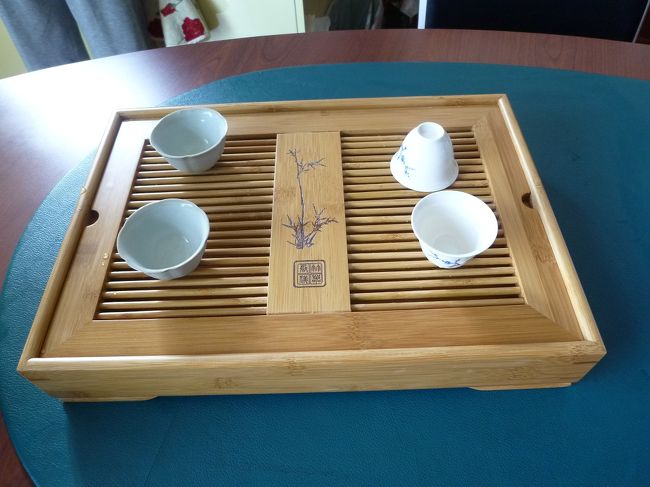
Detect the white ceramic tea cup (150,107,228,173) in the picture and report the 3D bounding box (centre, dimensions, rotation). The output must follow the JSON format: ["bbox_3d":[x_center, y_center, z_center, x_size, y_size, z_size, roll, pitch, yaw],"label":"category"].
[{"bbox_3d":[-0.118,-0.089,0.424,0.067,0.034,0.067,-2,54,1],"label":"white ceramic tea cup"}]

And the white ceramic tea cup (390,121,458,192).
[{"bbox_3d":[0.089,-0.081,0.404,0.060,0.042,0.060,-1,54,2],"label":"white ceramic tea cup"}]

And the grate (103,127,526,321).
[{"bbox_3d":[-0.014,-0.025,0.401,0.313,0.012,0.194,-2,54,1],"label":"grate"}]

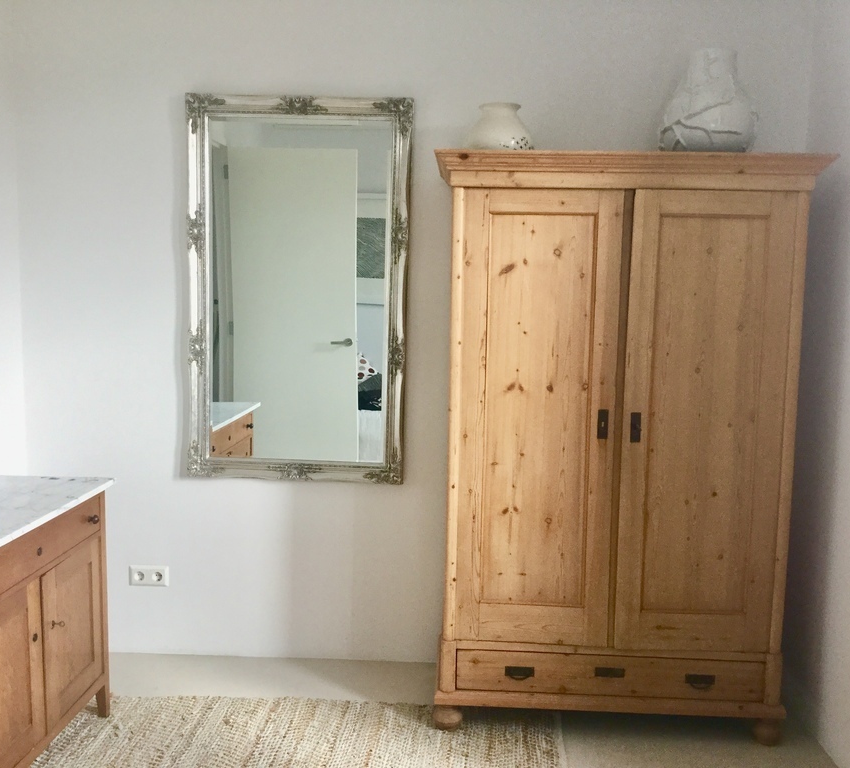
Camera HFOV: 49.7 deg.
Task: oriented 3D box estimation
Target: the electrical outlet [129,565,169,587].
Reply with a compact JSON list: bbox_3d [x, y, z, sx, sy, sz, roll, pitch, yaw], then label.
[{"bbox_3d":[-1.040,0.725,3.461,0.152,0.081,0.014,1,6,3],"label":"electrical outlet"}]

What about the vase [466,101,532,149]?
[{"bbox_3d":[0.239,-0.796,2.941,0.221,0.185,0.221,1,6,3],"label":"vase"}]

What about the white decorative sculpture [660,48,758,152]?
[{"bbox_3d":[0.901,-0.869,2.908,0.306,0.362,0.310,1,6,3],"label":"white decorative sculpture"}]

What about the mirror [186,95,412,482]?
[{"bbox_3d":[-0.460,-0.326,3.293,0.790,1.370,0.050,1,6,3],"label":"mirror"}]

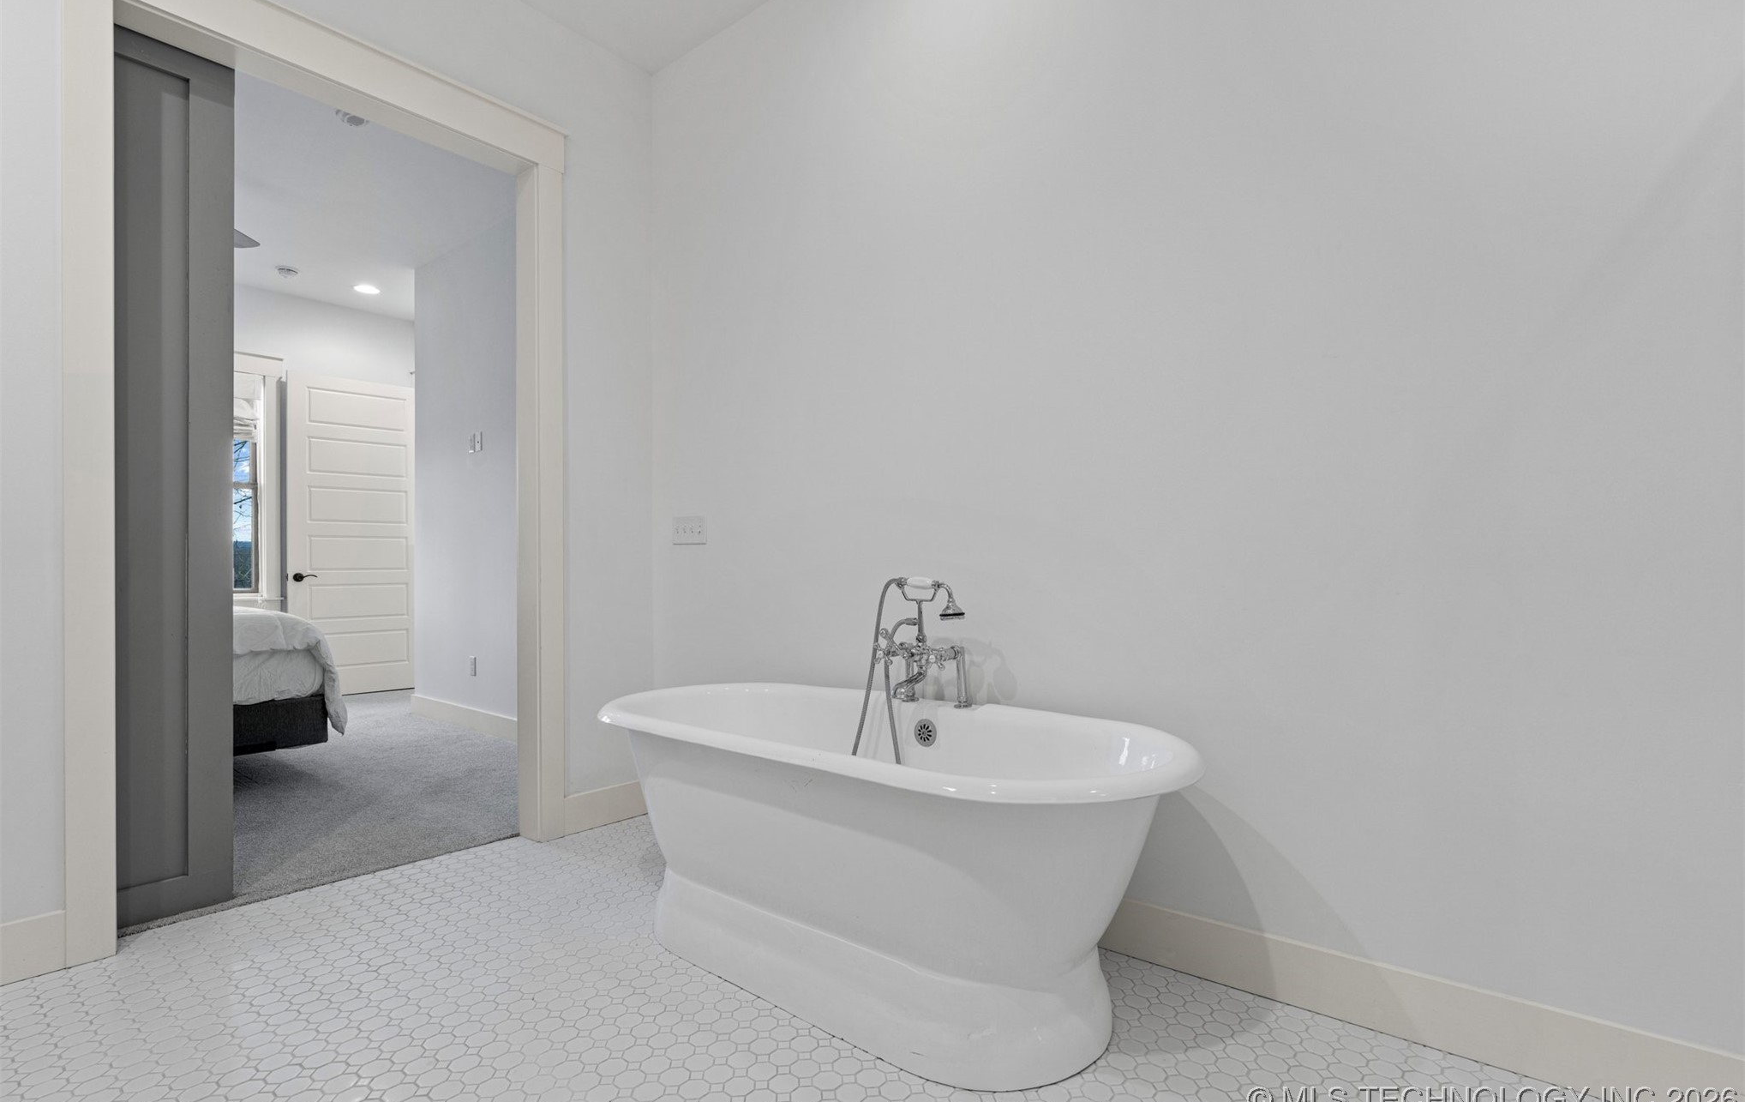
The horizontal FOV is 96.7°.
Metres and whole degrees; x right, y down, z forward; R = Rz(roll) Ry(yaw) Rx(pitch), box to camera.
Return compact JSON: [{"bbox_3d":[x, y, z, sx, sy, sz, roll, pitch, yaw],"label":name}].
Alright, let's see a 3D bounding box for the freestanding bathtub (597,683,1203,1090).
[{"bbox_3d":[-0.043,0.714,1.931,1.660,0.592,0.725,-2,-2,40],"label":"freestanding bathtub"}]

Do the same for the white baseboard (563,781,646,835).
[{"bbox_3d":[-1.004,0.983,3.011,0.020,0.140,0.400,-2,-2,40],"label":"white baseboard"}]

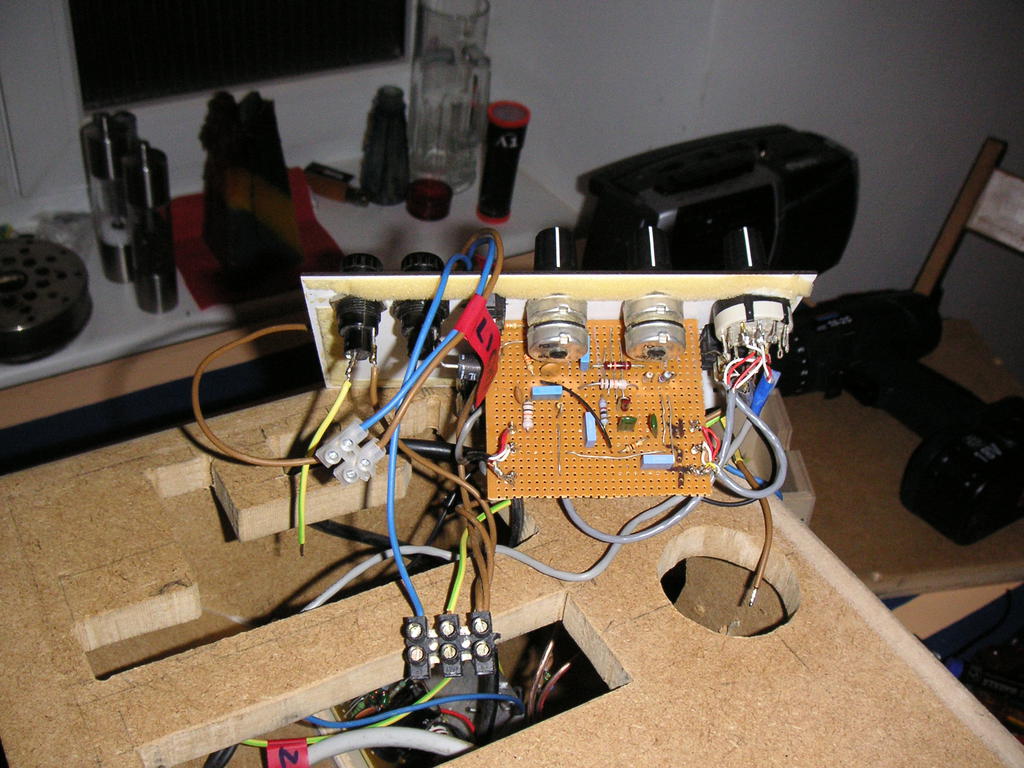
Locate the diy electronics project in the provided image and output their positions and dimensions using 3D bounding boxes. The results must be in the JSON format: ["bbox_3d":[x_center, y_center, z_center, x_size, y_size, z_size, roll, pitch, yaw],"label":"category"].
[{"bbox_3d":[-0.002,0.021,0.370,0.195,0.120,0.148,4,39,-6],"label":"diy electronics project"}]

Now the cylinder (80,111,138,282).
[{"bbox_3d":[-0.408,-0.192,1.159,0.045,0.184,0.045,-16,45,-27],"label":"cylinder"}]

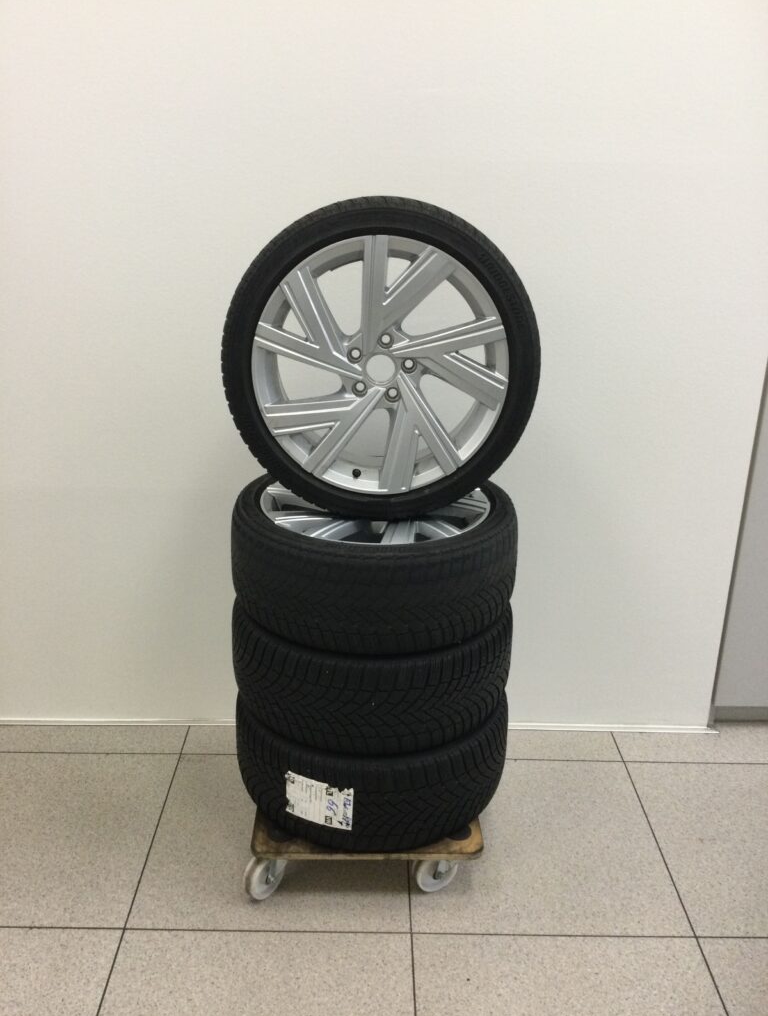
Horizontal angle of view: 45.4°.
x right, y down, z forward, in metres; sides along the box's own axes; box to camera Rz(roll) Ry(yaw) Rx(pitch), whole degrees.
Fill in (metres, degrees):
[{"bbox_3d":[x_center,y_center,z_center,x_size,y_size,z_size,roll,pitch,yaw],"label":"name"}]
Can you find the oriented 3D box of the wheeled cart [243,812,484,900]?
[{"bbox_3d":[-0.044,0.699,2.238,0.500,0.142,0.570,1,21,-2],"label":"wheeled cart"}]

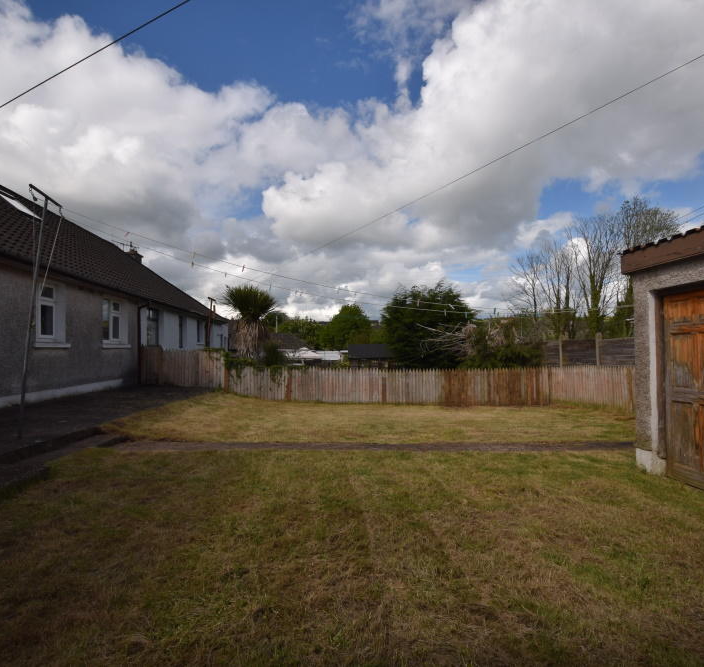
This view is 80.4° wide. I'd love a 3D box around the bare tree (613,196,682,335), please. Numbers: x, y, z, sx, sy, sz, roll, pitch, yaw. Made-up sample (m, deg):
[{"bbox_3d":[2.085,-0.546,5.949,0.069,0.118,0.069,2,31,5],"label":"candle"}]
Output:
[{"bbox_3d":[20.547,-3.357,29.122,5.080,12.570,5.080,0,-2,0],"label":"bare tree"}]

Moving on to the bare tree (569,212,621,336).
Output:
[{"bbox_3d":[16.285,-2.658,28.099,3.900,11.110,3.900,0,-2,0],"label":"bare tree"}]

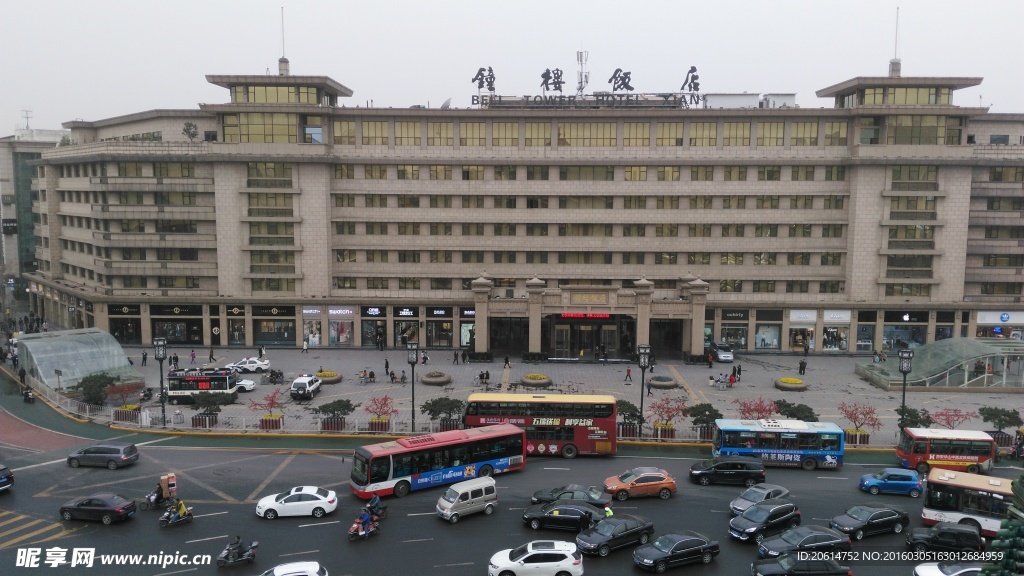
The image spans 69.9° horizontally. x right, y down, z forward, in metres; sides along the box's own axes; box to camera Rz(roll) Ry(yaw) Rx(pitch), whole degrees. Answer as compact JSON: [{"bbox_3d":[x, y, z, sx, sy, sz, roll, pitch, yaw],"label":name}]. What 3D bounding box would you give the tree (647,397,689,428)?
[{"bbox_3d":[12.336,9.979,58.127,3.300,2.750,3.000,1,7,3],"label":"tree"}]

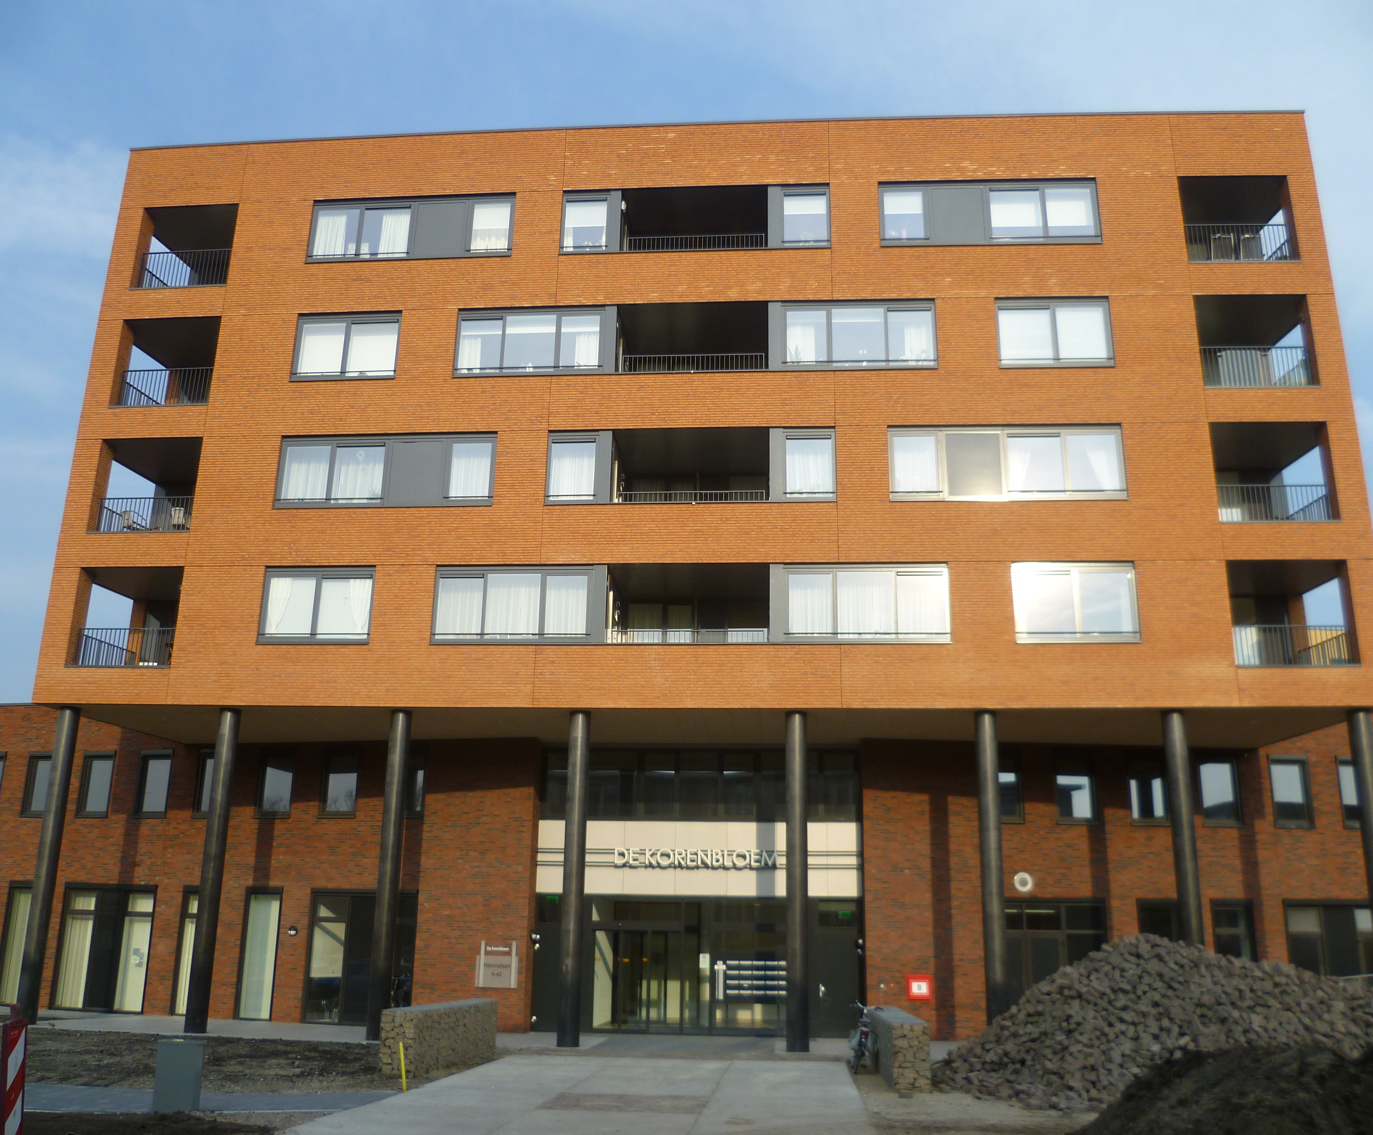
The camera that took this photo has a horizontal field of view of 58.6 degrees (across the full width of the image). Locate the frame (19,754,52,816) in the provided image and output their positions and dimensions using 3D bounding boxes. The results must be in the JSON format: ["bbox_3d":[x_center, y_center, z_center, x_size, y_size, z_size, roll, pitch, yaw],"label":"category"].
[{"bbox_3d":[-16.611,5.585,31.443,0.923,1.666,0.150,-3,-18,13],"label":"frame"}]

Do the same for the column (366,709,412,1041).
[{"bbox_3d":[-5.933,6.087,24.551,0.450,6.513,0.450,0,-17,4],"label":"column"}]

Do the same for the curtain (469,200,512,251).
[{"bbox_3d":[-4.487,-7.830,28.135,0.867,1.319,0.120,0,-17,4],"label":"curtain"}]

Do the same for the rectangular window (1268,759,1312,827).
[{"bbox_3d":[14.125,5.235,28.562,1.006,1.712,0.130,2,-17,-4],"label":"rectangular window"}]

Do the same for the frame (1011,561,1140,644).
[{"bbox_3d":[7.860,0.706,24.680,2.461,1.679,0.150,0,-17,4],"label":"frame"}]

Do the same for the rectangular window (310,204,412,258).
[{"bbox_3d":[-7.583,-7.838,28.550,2.336,1.445,0.150,0,-17,4],"label":"rectangular window"}]

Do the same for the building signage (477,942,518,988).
[{"bbox_3d":[-4.160,8.744,26.933,0.971,1.002,0.080,-3,-18,13],"label":"building signage"}]

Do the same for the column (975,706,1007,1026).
[{"bbox_3d":[5.906,5.951,23.524,0.430,6.398,0.430,0,-17,4],"label":"column"}]

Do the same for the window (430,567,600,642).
[{"bbox_3d":[-3.433,0.778,25.200,3.606,1.681,0.150,0,-17,5],"label":"window"}]

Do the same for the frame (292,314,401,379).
[{"bbox_3d":[-7.691,-4.992,27.666,2.446,1.685,0.120,0,-17,4],"label":"frame"}]

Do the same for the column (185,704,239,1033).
[{"bbox_3d":[-9.486,5.981,24.619,0.420,6.430,0.420,0,-17,5],"label":"column"}]

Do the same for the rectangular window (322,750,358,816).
[{"bbox_3d":[-8.341,5.227,29.512,0.874,1.642,0.150,-3,-17,13],"label":"rectangular window"}]

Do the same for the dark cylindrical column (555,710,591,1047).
[{"bbox_3d":[-2.184,5.972,24.041,0.420,6.430,0.420,1,-17,0],"label":"dark cylindrical column"}]

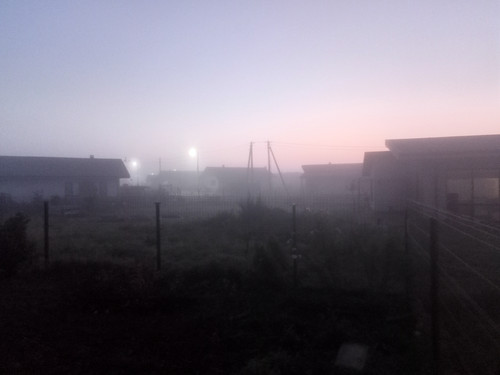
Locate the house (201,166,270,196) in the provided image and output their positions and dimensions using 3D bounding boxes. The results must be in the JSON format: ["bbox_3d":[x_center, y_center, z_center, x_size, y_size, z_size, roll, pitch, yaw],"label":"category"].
[{"bbox_3d":[-2.350,-0.980,68.000,10.600,5.000,8.000,-1,0,-18],"label":"house"}]

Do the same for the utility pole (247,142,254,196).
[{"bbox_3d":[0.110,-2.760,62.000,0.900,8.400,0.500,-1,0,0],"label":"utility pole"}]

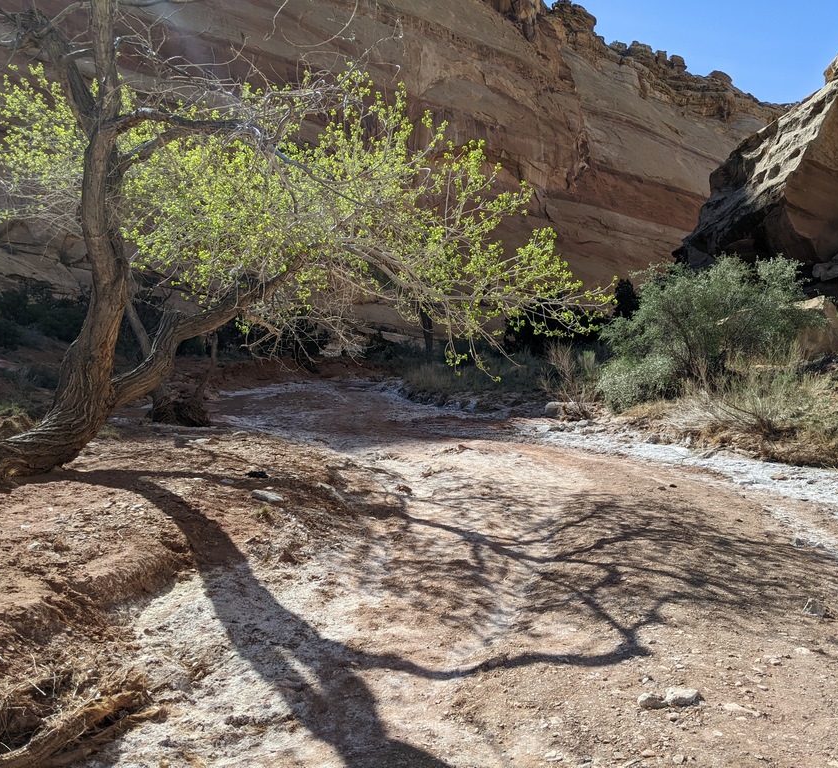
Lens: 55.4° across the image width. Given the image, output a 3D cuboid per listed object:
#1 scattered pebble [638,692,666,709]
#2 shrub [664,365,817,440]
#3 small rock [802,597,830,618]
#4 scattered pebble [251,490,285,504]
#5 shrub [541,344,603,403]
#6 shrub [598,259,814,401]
[{"bbox_3d":[1.082,1.471,3.700,0.125,0.060,0.095,0,3,0],"label":"scattered pebble"},{"bbox_3d":[5.009,0.292,12.600,2.050,1.100,1.550,0,3,0],"label":"shrub"},{"bbox_3d":[2.355,1.329,4.750,0.140,0.100,0.120,0,3,0],"label":"small rock"},{"bbox_3d":[-1.338,1.009,7.100,0.290,0.090,0.190,0,3,0],"label":"scattered pebble"},{"bbox_3d":[3.303,-0.249,17.300,1.300,1.250,1.100,0,3,0],"label":"shrub"},{"bbox_3d":[5.537,-1.045,15.600,3.900,2.700,3.300,0,3,0],"label":"shrub"}]

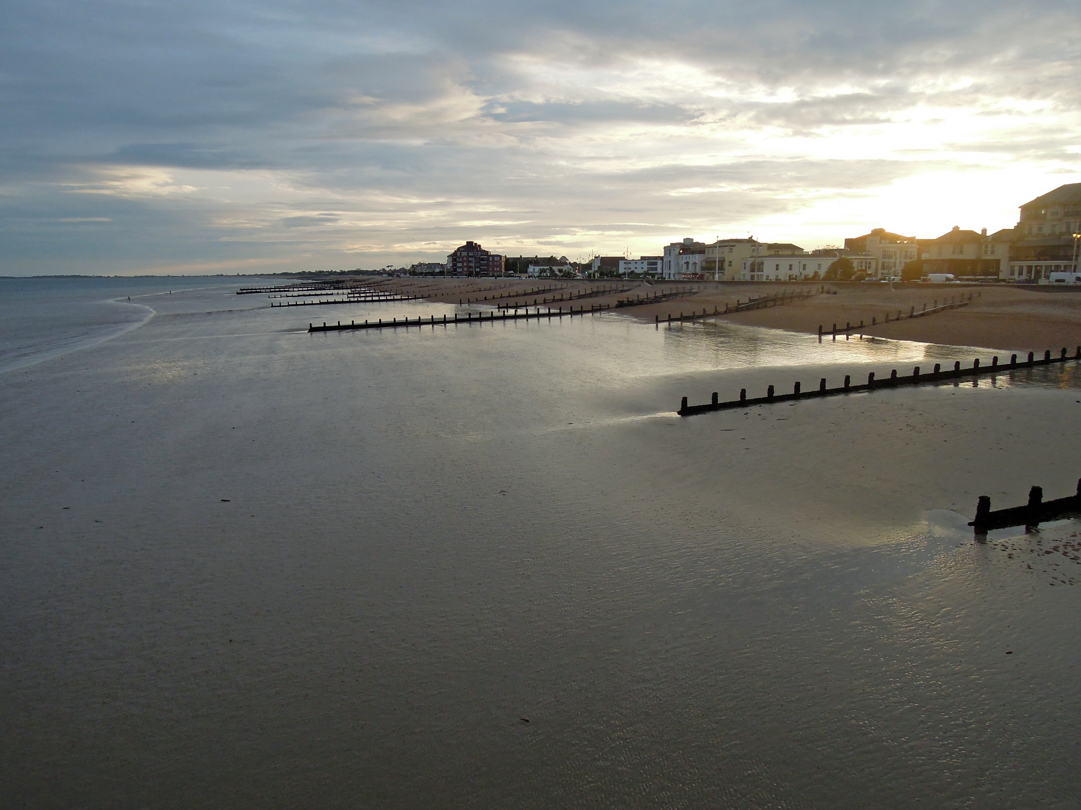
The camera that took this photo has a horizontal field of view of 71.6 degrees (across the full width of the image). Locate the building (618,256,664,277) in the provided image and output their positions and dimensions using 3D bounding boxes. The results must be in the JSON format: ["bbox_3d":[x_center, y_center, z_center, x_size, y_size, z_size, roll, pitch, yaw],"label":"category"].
[{"bbox_3d":[50.130,-69.600,377.000,21.000,10.500,14.000,-1,10,-8],"label":"building"}]

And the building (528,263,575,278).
[{"bbox_3d":[5.030,-69.880,388.000,23.000,7.500,11.000,-1,10,-8],"label":"building"}]

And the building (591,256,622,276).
[{"bbox_3d":[34.700,-71.140,385.000,16.000,10.600,10.500,-2,10,-14],"label":"building"}]

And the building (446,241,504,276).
[{"bbox_3d":[-35.890,-80.050,411.000,29.500,19.000,18.000,-1,10,-8],"label":"building"}]

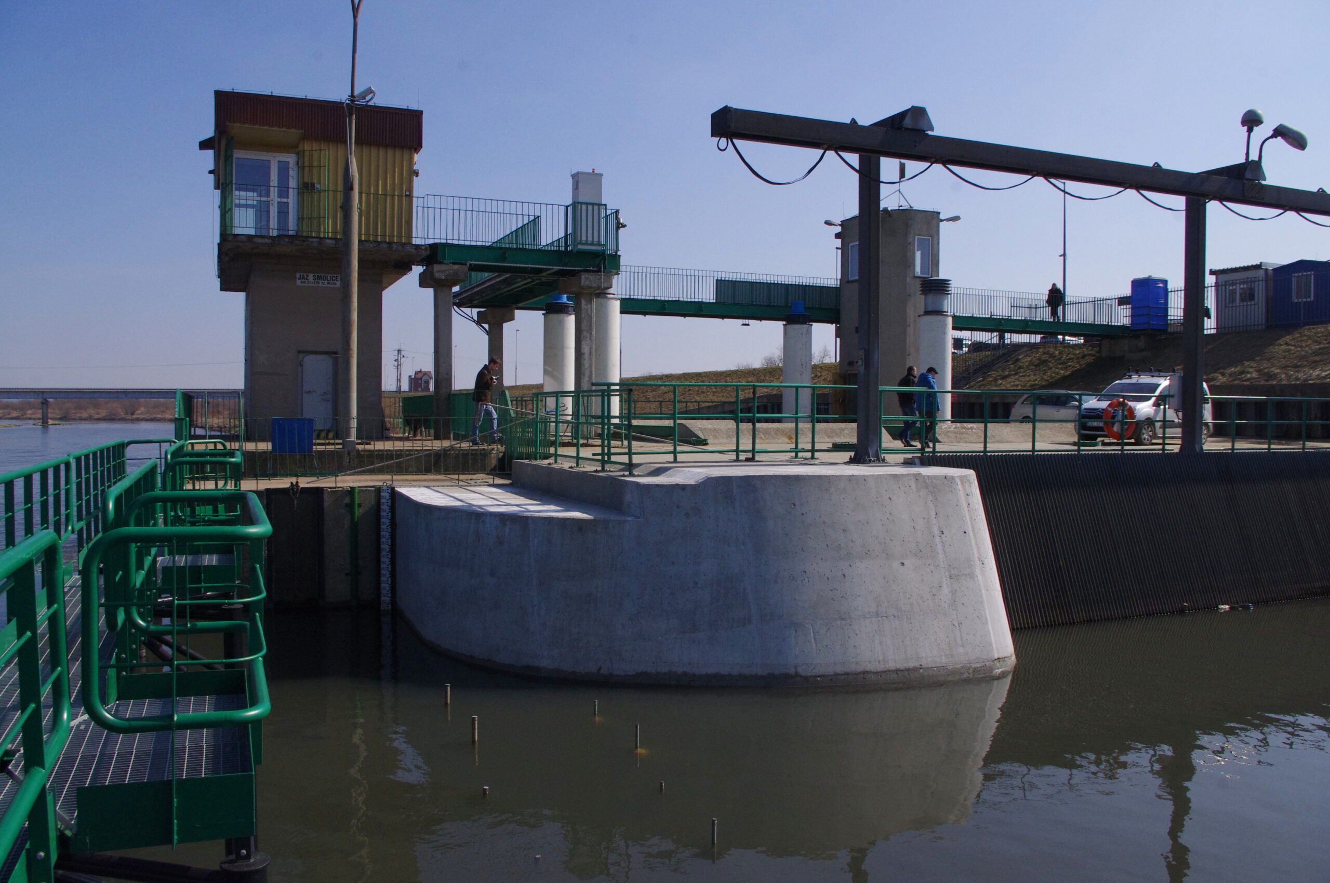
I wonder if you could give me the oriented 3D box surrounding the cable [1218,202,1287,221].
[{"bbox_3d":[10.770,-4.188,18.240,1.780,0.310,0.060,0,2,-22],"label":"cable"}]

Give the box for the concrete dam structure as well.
[{"bbox_3d":[0.100,1.461,13.600,6.600,2.400,6.000,0,2,-22],"label":"concrete dam structure"}]

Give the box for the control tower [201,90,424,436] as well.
[{"bbox_3d":[-8.761,-3.790,24.691,4.500,7.385,6.000,0,2,-23],"label":"control tower"}]

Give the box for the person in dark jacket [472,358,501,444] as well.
[{"bbox_3d":[-3.565,-0.787,19.886,0.600,1.720,0.500,0,2,-8],"label":"person in dark jacket"}]

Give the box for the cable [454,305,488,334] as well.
[{"bbox_3d":[-6.200,-3.880,31.900,1.200,0.930,0.250,0,2,-22],"label":"cable"}]

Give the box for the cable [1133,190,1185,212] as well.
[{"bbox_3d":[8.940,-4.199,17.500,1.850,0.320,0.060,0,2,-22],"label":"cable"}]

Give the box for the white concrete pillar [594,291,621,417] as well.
[{"bbox_3d":[-1.642,-2.171,26.849,0.970,3.780,0.970,0,2,0],"label":"white concrete pillar"}]

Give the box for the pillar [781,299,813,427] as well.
[{"bbox_3d":[4.624,-2.659,34.537,1.020,4.430,1.020,0,2,0],"label":"pillar"}]

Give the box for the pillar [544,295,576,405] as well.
[{"bbox_3d":[-3.110,-2.228,29.500,0.960,4.150,0.960,0,2,-22],"label":"pillar"}]

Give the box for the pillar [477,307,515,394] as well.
[{"bbox_3d":[-5.700,-2.362,33.598,0.820,4.055,1.500,0,2,-23],"label":"pillar"}]

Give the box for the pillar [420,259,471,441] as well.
[{"bbox_3d":[-5.241,-2.078,23.802,0.820,4.055,1.500,0,2,-23],"label":"pillar"}]

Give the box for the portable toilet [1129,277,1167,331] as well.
[{"bbox_3d":[21.240,-6.000,43.700,1.100,2.330,1.100,0,2,-22],"label":"portable toilet"}]

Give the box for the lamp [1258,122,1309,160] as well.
[{"bbox_3d":[10.204,-4.969,16.312,1.000,0.600,0.350,0,2,-22],"label":"lamp"}]

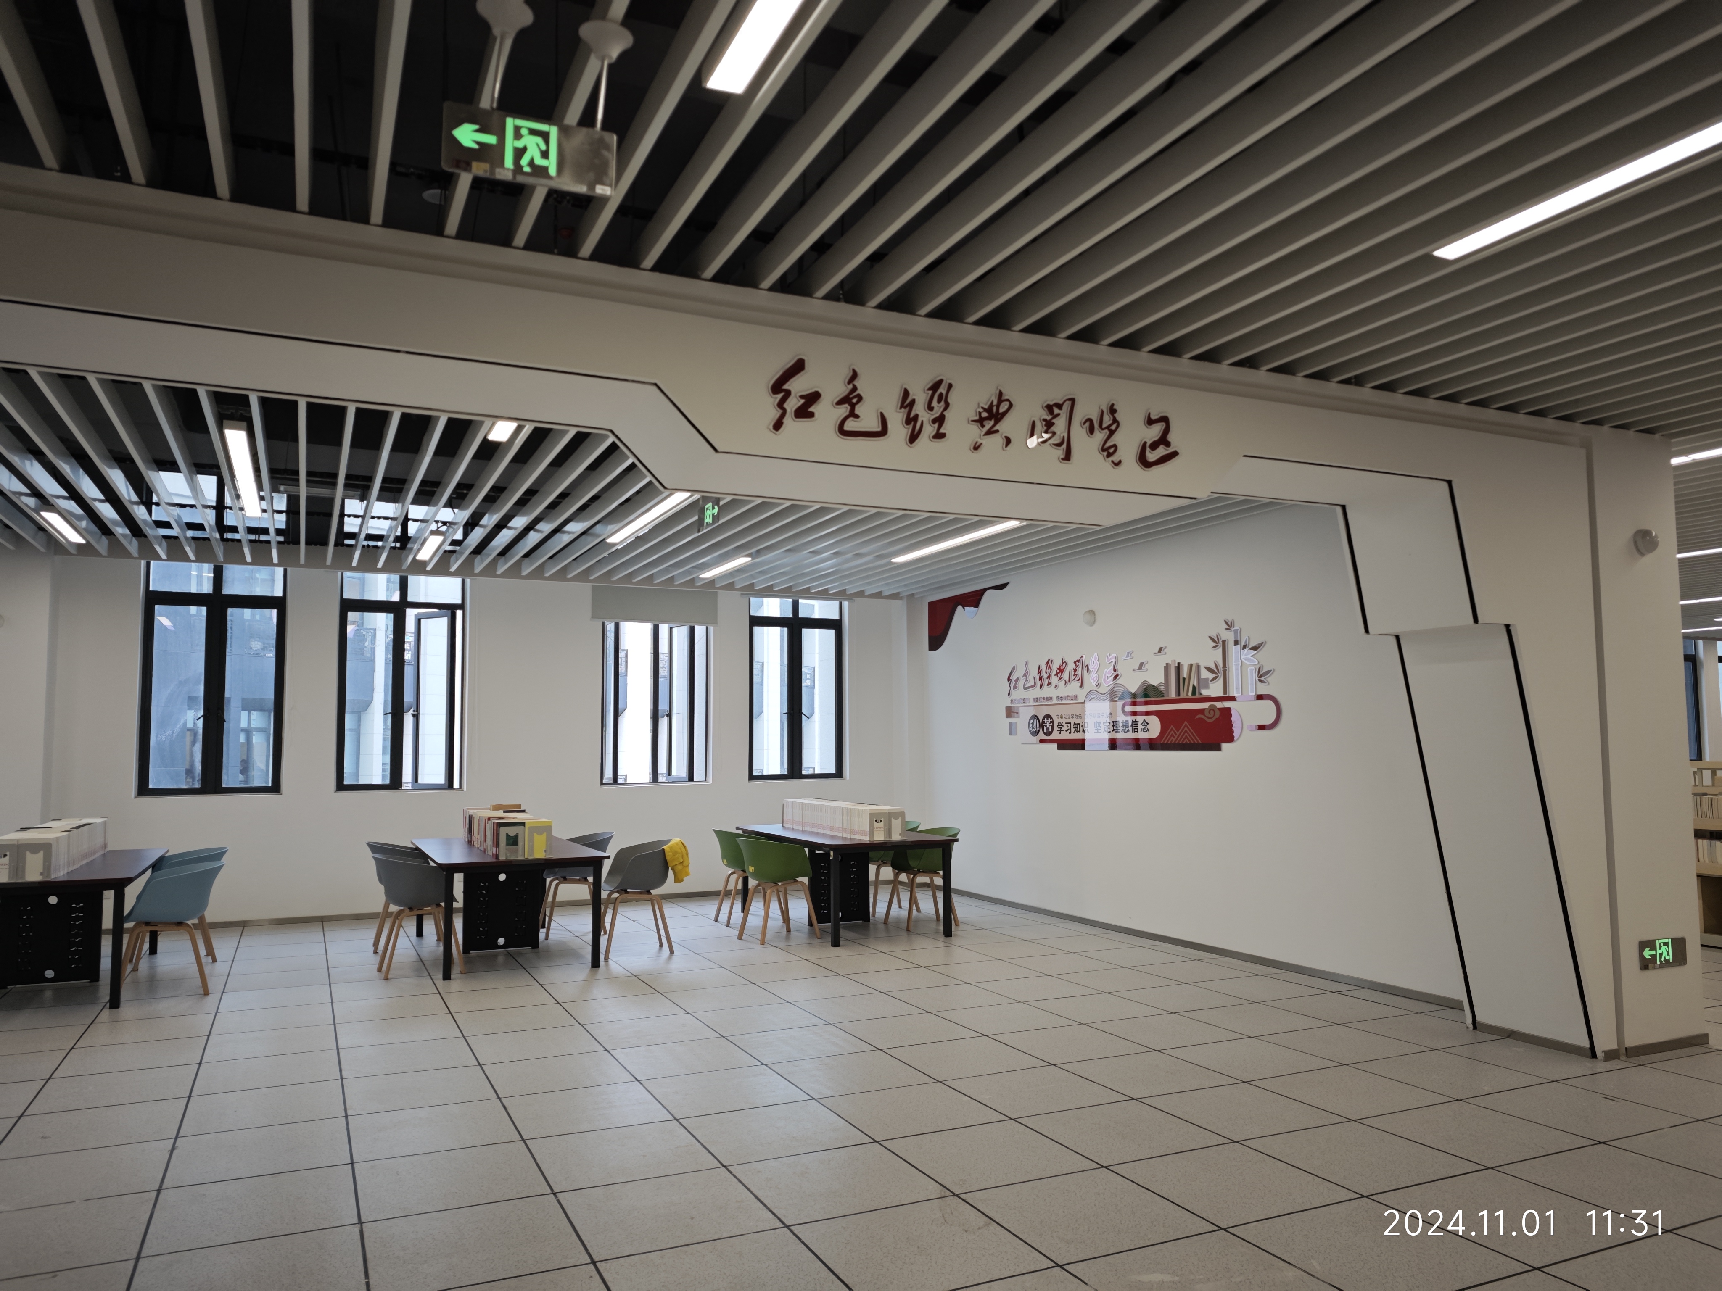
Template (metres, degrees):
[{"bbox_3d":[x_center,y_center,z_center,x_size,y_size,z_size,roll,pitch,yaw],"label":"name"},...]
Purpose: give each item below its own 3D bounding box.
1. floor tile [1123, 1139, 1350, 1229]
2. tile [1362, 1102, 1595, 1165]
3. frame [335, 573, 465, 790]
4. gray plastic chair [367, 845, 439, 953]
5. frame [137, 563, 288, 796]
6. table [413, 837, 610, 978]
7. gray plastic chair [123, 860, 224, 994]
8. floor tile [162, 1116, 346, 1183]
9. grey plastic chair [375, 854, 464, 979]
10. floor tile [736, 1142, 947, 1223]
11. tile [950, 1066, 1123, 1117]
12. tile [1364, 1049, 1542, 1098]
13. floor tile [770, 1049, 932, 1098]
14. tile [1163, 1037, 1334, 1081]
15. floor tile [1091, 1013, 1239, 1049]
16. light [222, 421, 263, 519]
[{"bbox_3d":[1.286,1.875,3.978,0.600,0.020,0.600,2,-5,-25],"label":"floor tile"},{"bbox_3d":[2.392,1.906,4.465,0.600,0.020,0.600,2,-5,-25],"label":"tile"},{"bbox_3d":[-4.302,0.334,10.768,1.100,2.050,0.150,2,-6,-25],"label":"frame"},{"bbox_3d":[-3.473,1.903,8.764,0.553,0.790,0.573,2,-5,-25],"label":"gray plastic chair"},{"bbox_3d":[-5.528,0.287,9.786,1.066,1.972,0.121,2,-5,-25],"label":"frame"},{"bbox_3d":[-2.692,1.902,8.581,1.117,0.754,2.133,2,-5,-25],"label":"table"},{"bbox_3d":[-4.326,1.780,7.187,0.560,0.790,0.580,2,-5,-25],"label":"gray plastic chair"},{"bbox_3d":[-2.226,1.886,4.250,0.600,0.020,0.600,2,-6,-25],"label":"floor tile"},{"bbox_3d":[-3.021,1.825,7.795,0.560,0.790,0.580,2,-5,-25],"label":"grey plastic chair"},{"bbox_3d":[-0.089,1.884,4.014,0.600,0.020,0.600,2,-5,-25],"label":"floor tile"},{"bbox_3d":[0.758,1.938,4.974,0.585,0.020,0.585,2,-6,-25],"label":"tile"},{"bbox_3d":[2.676,1.954,5.216,0.585,0.020,0.585,2,-6,-25],"label":"tile"},{"bbox_3d":[-0.047,1.977,5.258,0.600,0.020,0.600,2,-6,-25],"label":"floor tile"},{"bbox_3d":[1.865,1.992,5.489,0.600,0.020,0.600,2,-6,-25],"label":"tile"},{"bbox_3d":[1.615,2.048,6.046,0.600,0.020,0.600,2,-6,-25],"label":"floor tile"},{"bbox_3d":[-3.769,-1.033,7.024,0.100,0.060,2.400,2,-5,-25],"label":"light"}]

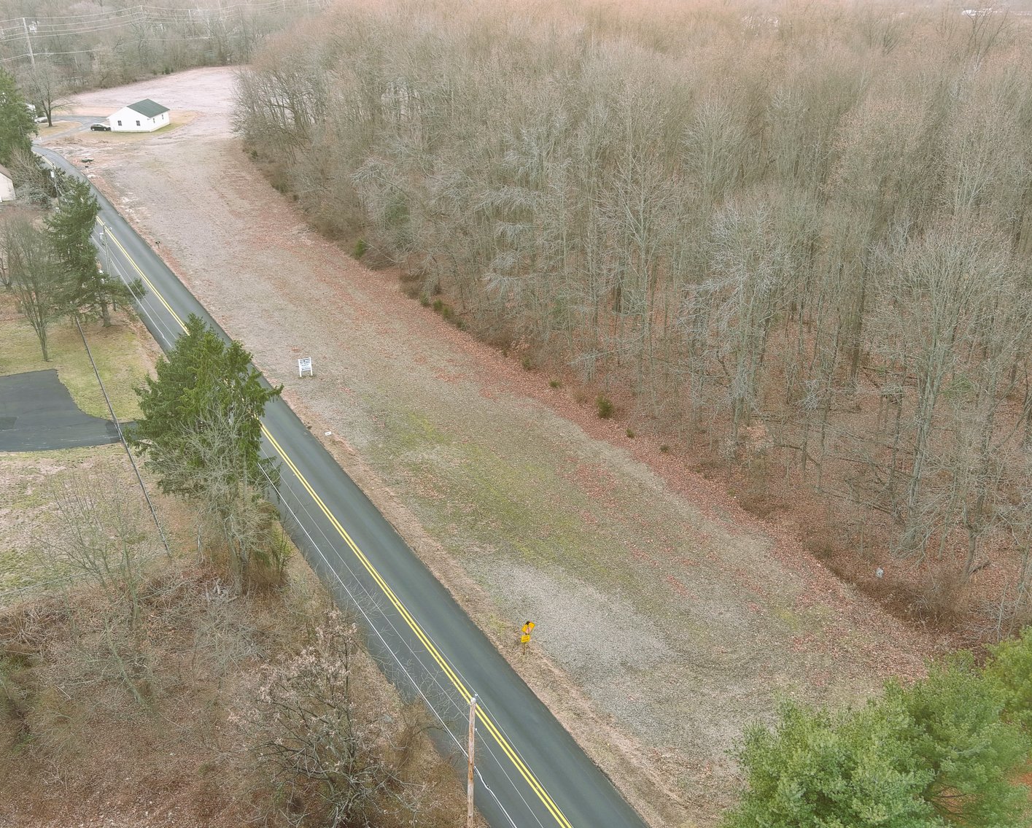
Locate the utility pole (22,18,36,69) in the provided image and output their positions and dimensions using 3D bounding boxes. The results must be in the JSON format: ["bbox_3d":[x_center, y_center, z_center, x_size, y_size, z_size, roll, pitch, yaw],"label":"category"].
[{"bbox_3d":[-118.390,-87.880,245.590,0.450,17.360,0.450,0,26,0],"label":"utility pole"}]

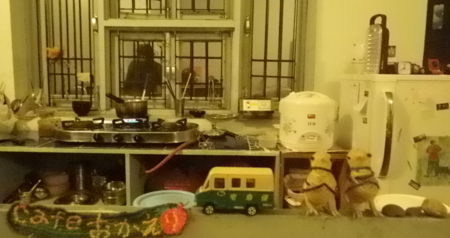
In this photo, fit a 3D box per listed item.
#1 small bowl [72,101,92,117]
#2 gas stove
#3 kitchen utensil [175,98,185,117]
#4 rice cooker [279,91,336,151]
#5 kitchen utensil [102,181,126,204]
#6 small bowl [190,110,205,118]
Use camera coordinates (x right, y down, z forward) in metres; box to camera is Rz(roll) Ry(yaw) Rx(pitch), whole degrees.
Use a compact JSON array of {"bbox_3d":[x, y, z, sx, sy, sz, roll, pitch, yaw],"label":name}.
[{"bbox_3d":[-0.788,-0.066,2.015,0.108,0.078,0.108,1,7,0],"label":"small bowl"},{"bbox_3d":[-0.483,0.036,1.799,0.705,0.112,0.350,1,7,1],"label":"gas stove"},{"bbox_3d":[-0.246,-0.063,1.978,0.054,0.098,0.054,1,7,1],"label":"kitchen utensil"},{"bbox_3d":[0.383,0.000,1.690,0.262,0.252,0.270,1,7,3],"label":"rice cooker"},{"bbox_3d":[-0.520,0.342,1.712,0.108,0.082,0.108,1,7,1],"label":"kitchen utensil"},{"bbox_3d":[-0.149,-0.029,1.970,0.083,0.035,0.083,1,7,0],"label":"small bowl"}]

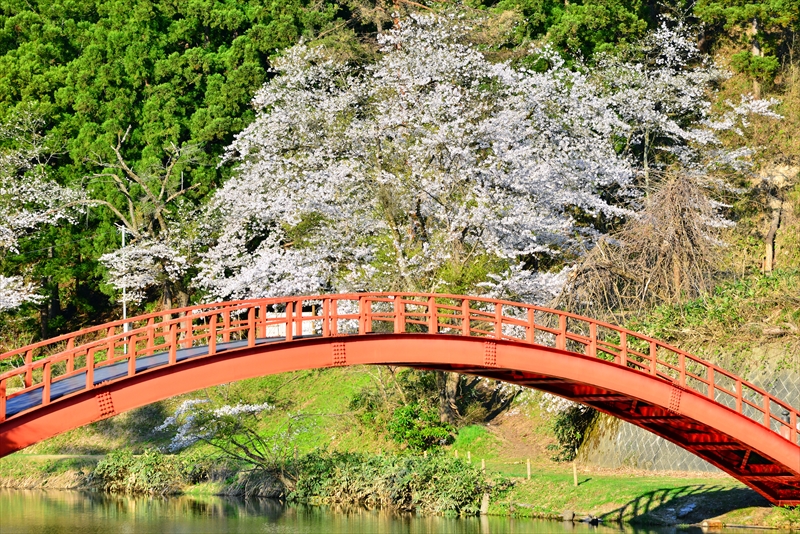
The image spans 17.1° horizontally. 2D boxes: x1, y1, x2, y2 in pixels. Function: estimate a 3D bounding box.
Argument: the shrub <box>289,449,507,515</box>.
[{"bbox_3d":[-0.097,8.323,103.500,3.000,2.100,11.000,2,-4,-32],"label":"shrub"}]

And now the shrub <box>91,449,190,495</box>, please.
[{"bbox_3d":[-11.820,9.337,121.500,3.900,2.050,2.400,-2,-3,30],"label":"shrub"}]

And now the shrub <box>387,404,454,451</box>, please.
[{"bbox_3d":[0.880,6.889,114.500,2.900,1.950,2.400,0,-3,0],"label":"shrub"}]

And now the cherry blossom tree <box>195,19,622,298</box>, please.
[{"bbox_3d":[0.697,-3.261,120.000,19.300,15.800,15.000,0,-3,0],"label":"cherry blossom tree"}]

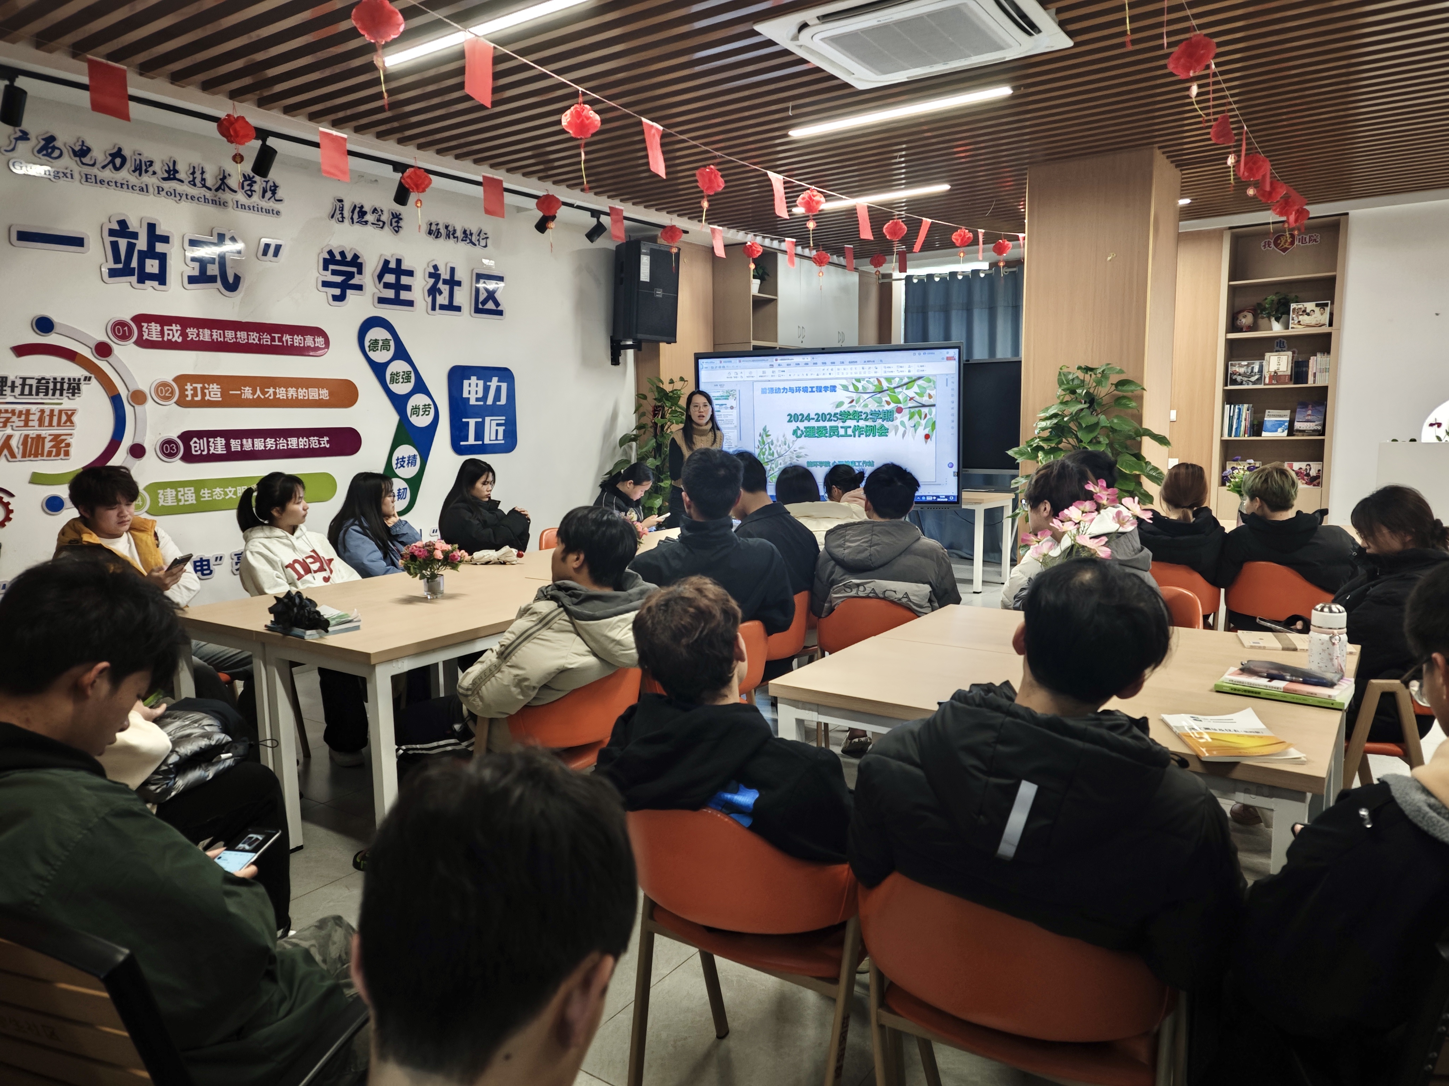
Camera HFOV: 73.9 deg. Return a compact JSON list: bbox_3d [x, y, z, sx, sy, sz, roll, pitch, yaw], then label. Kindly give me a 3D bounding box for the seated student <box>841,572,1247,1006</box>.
[{"bbox_3d":[0.573,0.592,1.587,0.580,1.200,0.800,4,9,33],"label":"seated student"}]

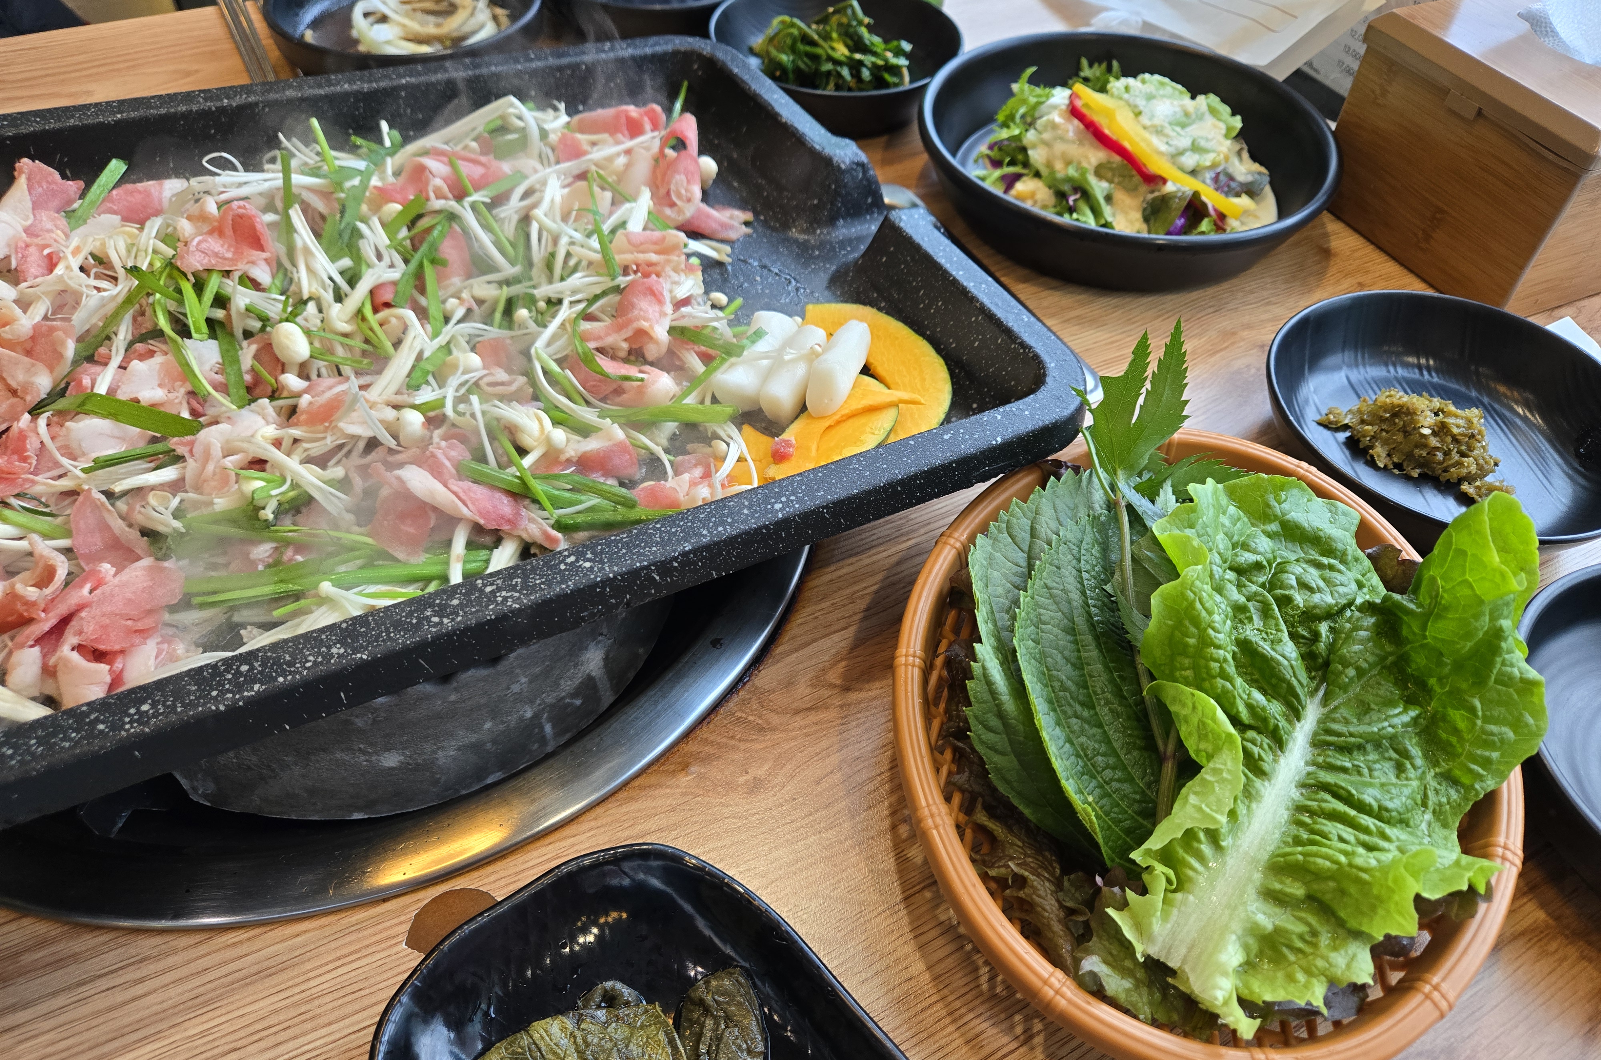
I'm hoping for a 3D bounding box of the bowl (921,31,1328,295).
[{"bbox_3d":[0.152,-0.175,0.514,0.193,0.042,0.193,1,49,-2],"label":"bowl"}]

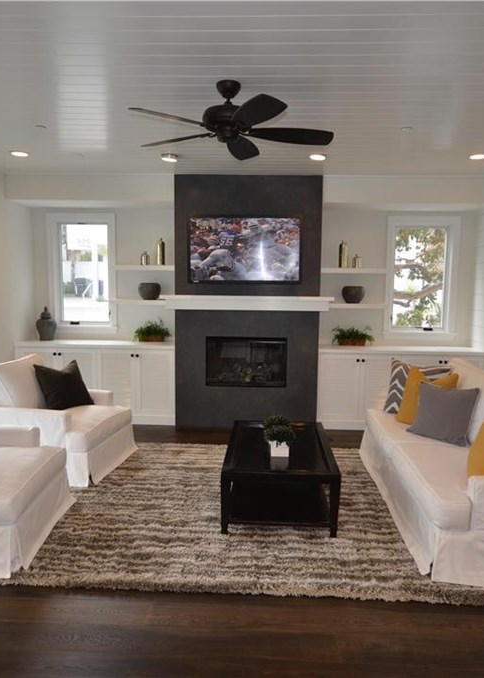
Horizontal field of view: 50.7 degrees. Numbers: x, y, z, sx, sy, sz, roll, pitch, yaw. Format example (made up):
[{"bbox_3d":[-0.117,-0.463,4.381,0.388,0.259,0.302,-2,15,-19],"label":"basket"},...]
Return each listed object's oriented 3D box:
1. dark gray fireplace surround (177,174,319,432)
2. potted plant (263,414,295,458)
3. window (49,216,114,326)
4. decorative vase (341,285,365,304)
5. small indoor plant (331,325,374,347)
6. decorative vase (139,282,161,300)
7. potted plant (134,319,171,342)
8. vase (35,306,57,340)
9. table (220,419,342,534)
[{"bbox_3d":[0.062,-0.377,5.643,1.522,2.686,0.569,1,6,2],"label":"dark gray fireplace surround"},{"bbox_3d":[0.259,0.676,3.600,0.211,0.288,0.211,1,6,2],"label":"potted plant"},{"bbox_3d":[-1.877,-0.791,5.997,0.798,1.343,0.103,1,6,2],"label":"window"},{"bbox_3d":[1.248,-0.489,5.713,0.261,0.194,0.261,1,6,2],"label":"decorative vase"},{"bbox_3d":[1.295,-0.031,5.940,0.485,0.264,0.278,1,6,2],"label":"small indoor plant"},{"bbox_3d":[-1.086,-0.555,6.004,0.267,0.197,0.267,1,6,2],"label":"decorative vase"},{"bbox_3d":[-1.062,-0.096,6.065,0.429,0.308,0.270,1,6,2],"label":"potted plant"},{"bbox_3d":[-2.340,-0.178,6.127,0.246,0.427,0.246,1,6,2],"label":"vase"},{"bbox_3d":[0.271,0.977,3.793,0.746,0.401,1.193,1,6,2],"label":"table"}]

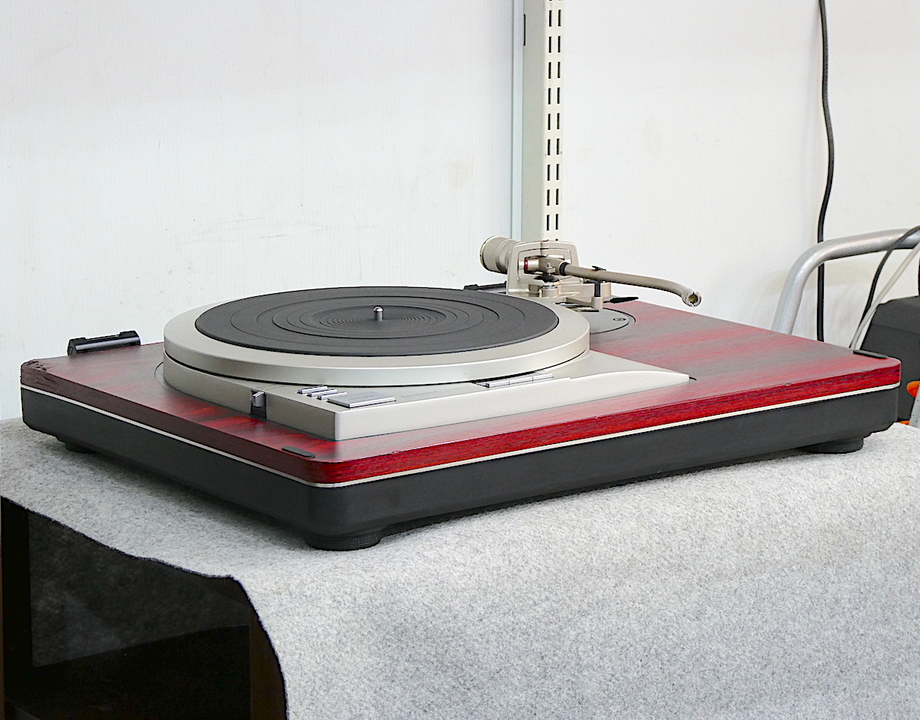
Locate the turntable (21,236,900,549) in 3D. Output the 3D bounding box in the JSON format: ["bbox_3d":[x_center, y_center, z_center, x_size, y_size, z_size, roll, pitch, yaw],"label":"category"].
[{"bbox_3d":[0.000,0.002,2.150,0.558,0.140,0.451,-9,14,-35],"label":"turntable"}]

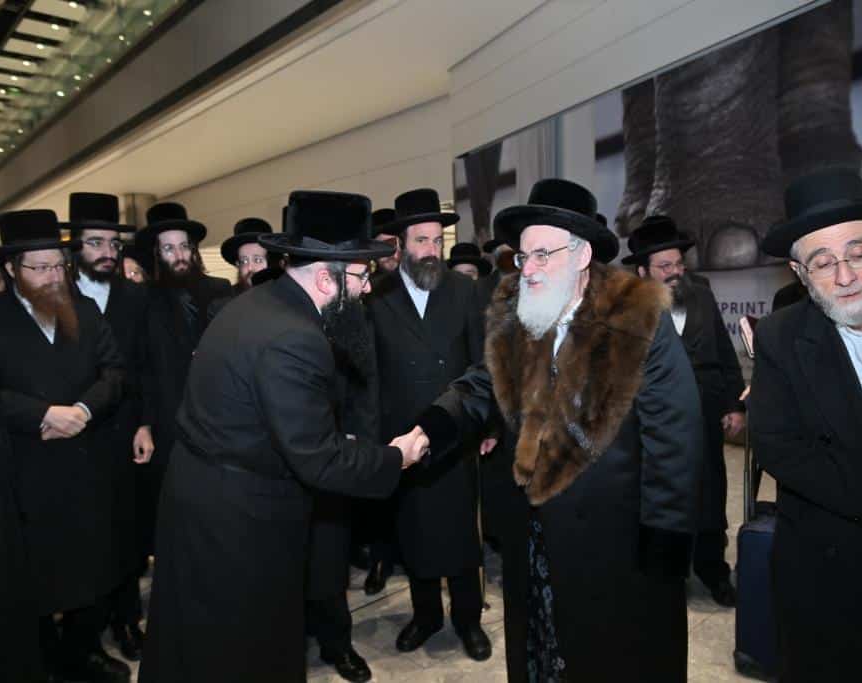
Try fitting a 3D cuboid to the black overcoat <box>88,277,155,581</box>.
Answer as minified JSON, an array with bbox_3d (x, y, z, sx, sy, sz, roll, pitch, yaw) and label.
[{"bbox_3d":[-1.360,0.361,2.870,0.530,1.220,0.330,-2,3,-32],"label":"black overcoat"}]

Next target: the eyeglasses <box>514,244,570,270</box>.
[{"bbox_3d":[0.313,-0.232,1.815,0.140,0.045,0.140,-17,10,-28],"label":"eyeglasses"}]

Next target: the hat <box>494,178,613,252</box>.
[{"bbox_3d":[0.338,-0.329,1.840,0.365,0.135,0.335,8,-3,-30],"label":"hat"}]

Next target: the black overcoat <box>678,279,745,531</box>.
[{"bbox_3d":[1.270,0.302,3.380,0.580,1.230,0.350,0,2,0],"label":"black overcoat"}]

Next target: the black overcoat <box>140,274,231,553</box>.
[{"bbox_3d":[-1.169,0.338,3.200,0.530,1.220,0.330,-2,3,-25],"label":"black overcoat"}]

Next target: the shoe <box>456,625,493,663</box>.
[{"bbox_3d":[0.150,1.153,2.730,0.105,0.110,0.290,-1,3,-12],"label":"shoe"}]

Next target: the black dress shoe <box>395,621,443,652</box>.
[{"bbox_3d":[-0.035,1.154,2.770,0.105,0.110,0.290,1,3,35],"label":"black dress shoe"}]

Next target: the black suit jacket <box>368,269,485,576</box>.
[{"bbox_3d":[-0.014,0.321,2.770,0.540,1.210,0.330,-1,3,-6],"label":"black suit jacket"}]

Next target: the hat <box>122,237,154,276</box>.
[{"bbox_3d":[-1.462,-0.423,3.400,0.330,0.135,0.360,-1,2,-27],"label":"hat"}]

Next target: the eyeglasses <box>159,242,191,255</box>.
[{"bbox_3d":[-1.167,-0.410,3.048,0.140,0.045,0.140,-2,2,-43],"label":"eyeglasses"}]

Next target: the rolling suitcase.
[{"bbox_3d":[1.388,0.792,2.649,0.380,0.980,0.240,1,2,25],"label":"rolling suitcase"}]

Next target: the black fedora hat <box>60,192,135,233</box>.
[{"bbox_3d":[-1.431,-0.556,2.930,0.300,0.150,0.320,-3,3,-38],"label":"black fedora hat"}]

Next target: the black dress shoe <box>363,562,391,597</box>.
[{"bbox_3d":[-0.266,1.201,3.537,0.105,0.115,0.290,0,2,7],"label":"black dress shoe"}]

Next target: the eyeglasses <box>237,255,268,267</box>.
[{"bbox_3d":[-0.889,-0.403,3.400,0.140,0.045,0.140,-1,3,-8],"label":"eyeglasses"}]

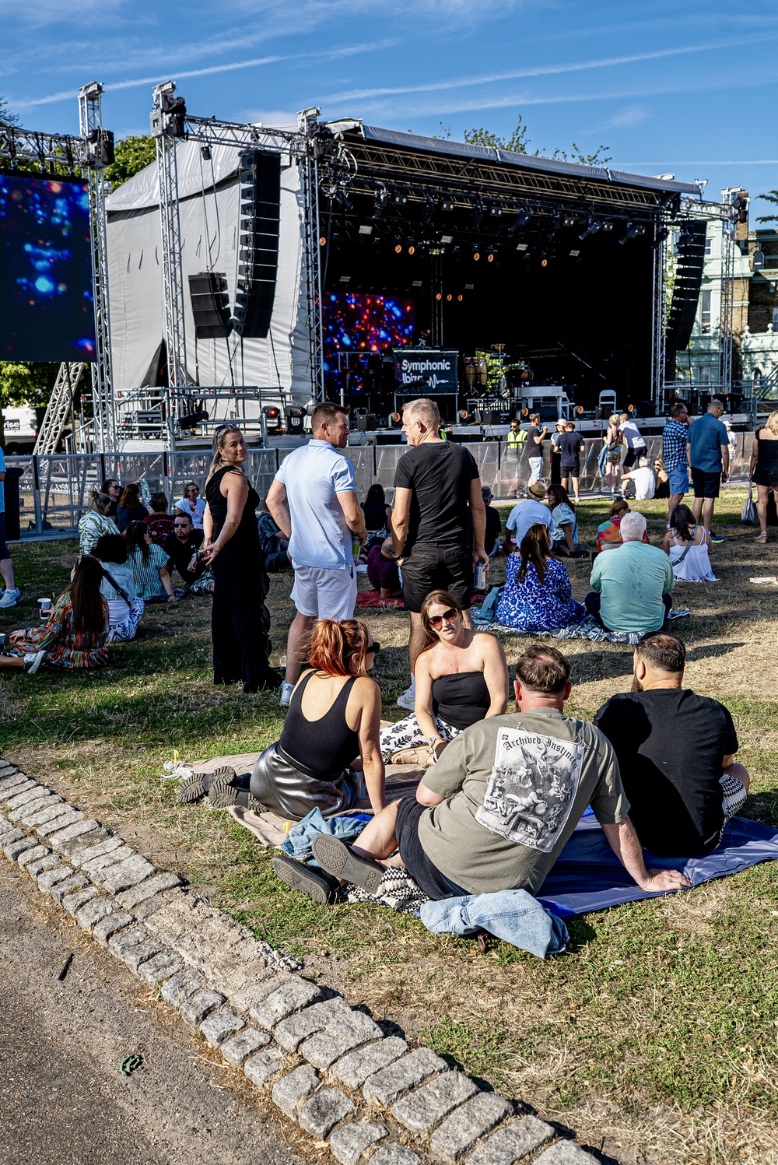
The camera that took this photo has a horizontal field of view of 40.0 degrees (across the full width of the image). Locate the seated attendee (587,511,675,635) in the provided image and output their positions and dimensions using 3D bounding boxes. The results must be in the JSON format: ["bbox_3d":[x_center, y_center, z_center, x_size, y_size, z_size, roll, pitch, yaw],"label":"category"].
[{"bbox_3d":[1.900,-0.100,8.450,0.670,0.910,0.750,-1,8,1],"label":"seated attendee"}]

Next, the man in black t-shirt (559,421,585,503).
[{"bbox_3d":[3.835,-2.510,22.400,0.540,1.660,0.420,-4,9,-17],"label":"man in black t-shirt"}]

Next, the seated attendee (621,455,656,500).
[{"bbox_3d":[4.962,-2.124,21.559,0.750,0.880,0.550,5,11,37],"label":"seated attendee"}]

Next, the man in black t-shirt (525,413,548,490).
[{"bbox_3d":[3.091,-2.651,22.400,0.420,1.800,0.500,-5,9,-25],"label":"man in black t-shirt"}]

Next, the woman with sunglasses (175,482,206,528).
[{"bbox_3d":[-2.674,-0.917,14.600,0.520,0.840,0.700,-5,9,-23],"label":"woman with sunglasses"}]

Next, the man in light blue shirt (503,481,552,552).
[{"bbox_3d":[1.720,-0.788,13.200,0.620,0.860,0.780,-2,8,-6],"label":"man in light blue shirt"}]

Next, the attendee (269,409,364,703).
[{"bbox_3d":[-0.436,-0.183,6.400,0.570,1.780,0.400,3,9,28],"label":"attendee"}]

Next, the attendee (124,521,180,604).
[{"bbox_3d":[-2.224,-0.207,10.200,0.540,0.780,0.750,2,9,20],"label":"attendee"}]

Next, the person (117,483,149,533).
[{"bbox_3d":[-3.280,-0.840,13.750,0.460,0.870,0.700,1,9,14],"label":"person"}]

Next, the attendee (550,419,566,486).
[{"bbox_3d":[3.719,-2.708,23.100,0.460,1.630,0.360,-4,9,-17],"label":"attendee"}]

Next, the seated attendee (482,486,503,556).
[{"bbox_3d":[1.308,-0.848,13.796,0.550,0.840,0.750,1,9,12],"label":"seated attendee"}]

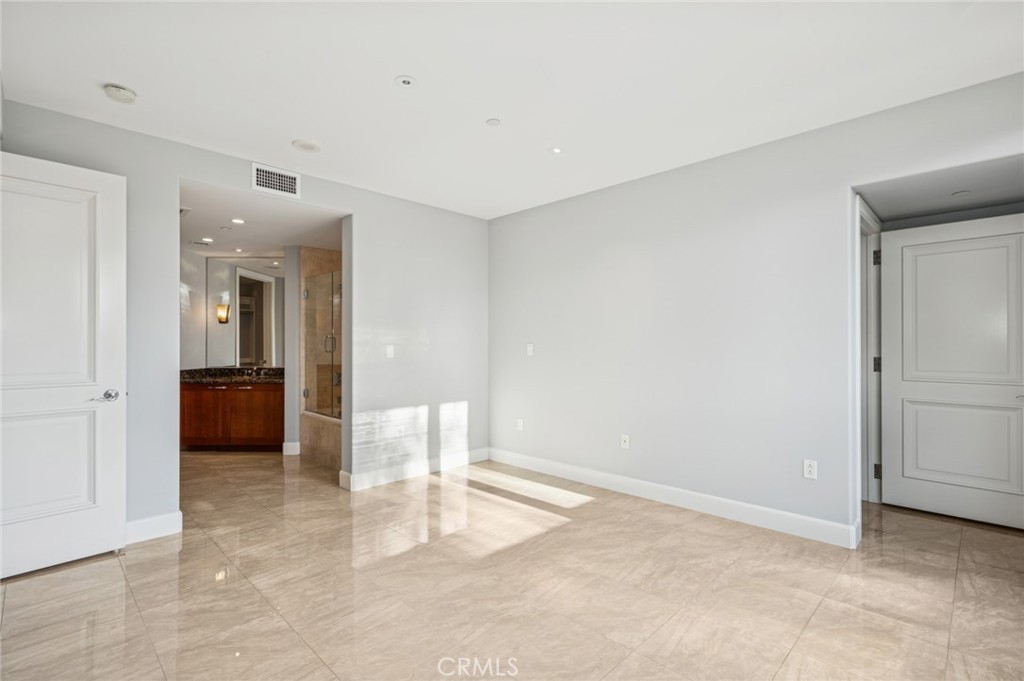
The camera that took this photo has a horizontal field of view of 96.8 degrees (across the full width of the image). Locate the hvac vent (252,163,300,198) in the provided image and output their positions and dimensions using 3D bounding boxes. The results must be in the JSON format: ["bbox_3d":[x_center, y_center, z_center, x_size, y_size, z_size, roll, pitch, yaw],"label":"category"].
[{"bbox_3d":[-1.803,-1.223,3.490,0.030,0.199,0.344,-1,-1,44],"label":"hvac vent"}]

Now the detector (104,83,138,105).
[{"bbox_3d":[-2.107,-1.323,2.448,0.135,0.042,0.135,-1,-1,44],"label":"detector"}]

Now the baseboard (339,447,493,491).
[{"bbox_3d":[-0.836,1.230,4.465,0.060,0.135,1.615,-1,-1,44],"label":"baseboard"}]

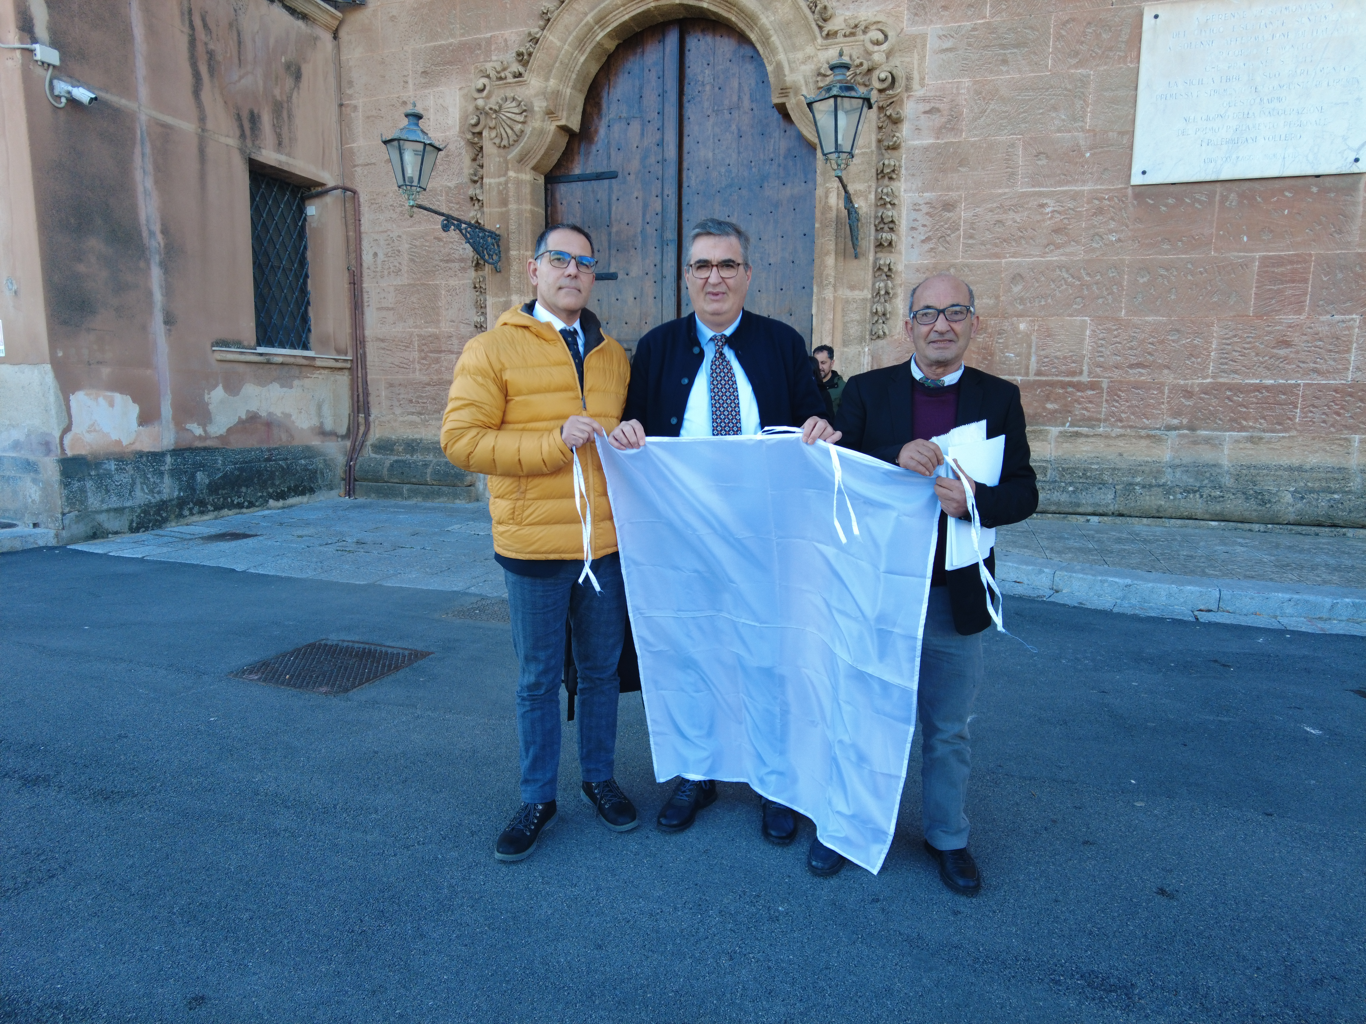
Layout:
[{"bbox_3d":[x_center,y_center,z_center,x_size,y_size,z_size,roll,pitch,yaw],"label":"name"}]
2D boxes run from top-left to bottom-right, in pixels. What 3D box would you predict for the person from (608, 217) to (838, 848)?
[{"bbox_3d":[0.119,0.063,2.357,0.620,1.820,0.470,1,7,0],"label":"person"}]

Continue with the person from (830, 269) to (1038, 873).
[{"bbox_3d":[0.647,0.189,2.140,0.540,1.640,0.450,2,7,13],"label":"person"}]

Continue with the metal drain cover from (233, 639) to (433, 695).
[{"bbox_3d":[-1.729,0.769,3.922,0.700,0.030,0.660,3,8,18],"label":"metal drain cover"}]

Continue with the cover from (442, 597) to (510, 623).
[{"bbox_3d":[-1.130,0.638,5.007,0.600,0.030,0.520,3,8,15],"label":"cover"}]

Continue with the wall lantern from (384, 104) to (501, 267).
[{"bbox_3d":[-2.357,-3.257,8.025,0.560,1.298,1.780,3,8,18],"label":"wall lantern"}]

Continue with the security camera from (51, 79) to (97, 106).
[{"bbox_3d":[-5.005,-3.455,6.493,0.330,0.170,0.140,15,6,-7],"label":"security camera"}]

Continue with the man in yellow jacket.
[{"bbox_3d":[-0.411,0.076,2.309,0.540,1.790,0.460,-2,8,-19],"label":"man in yellow jacket"}]

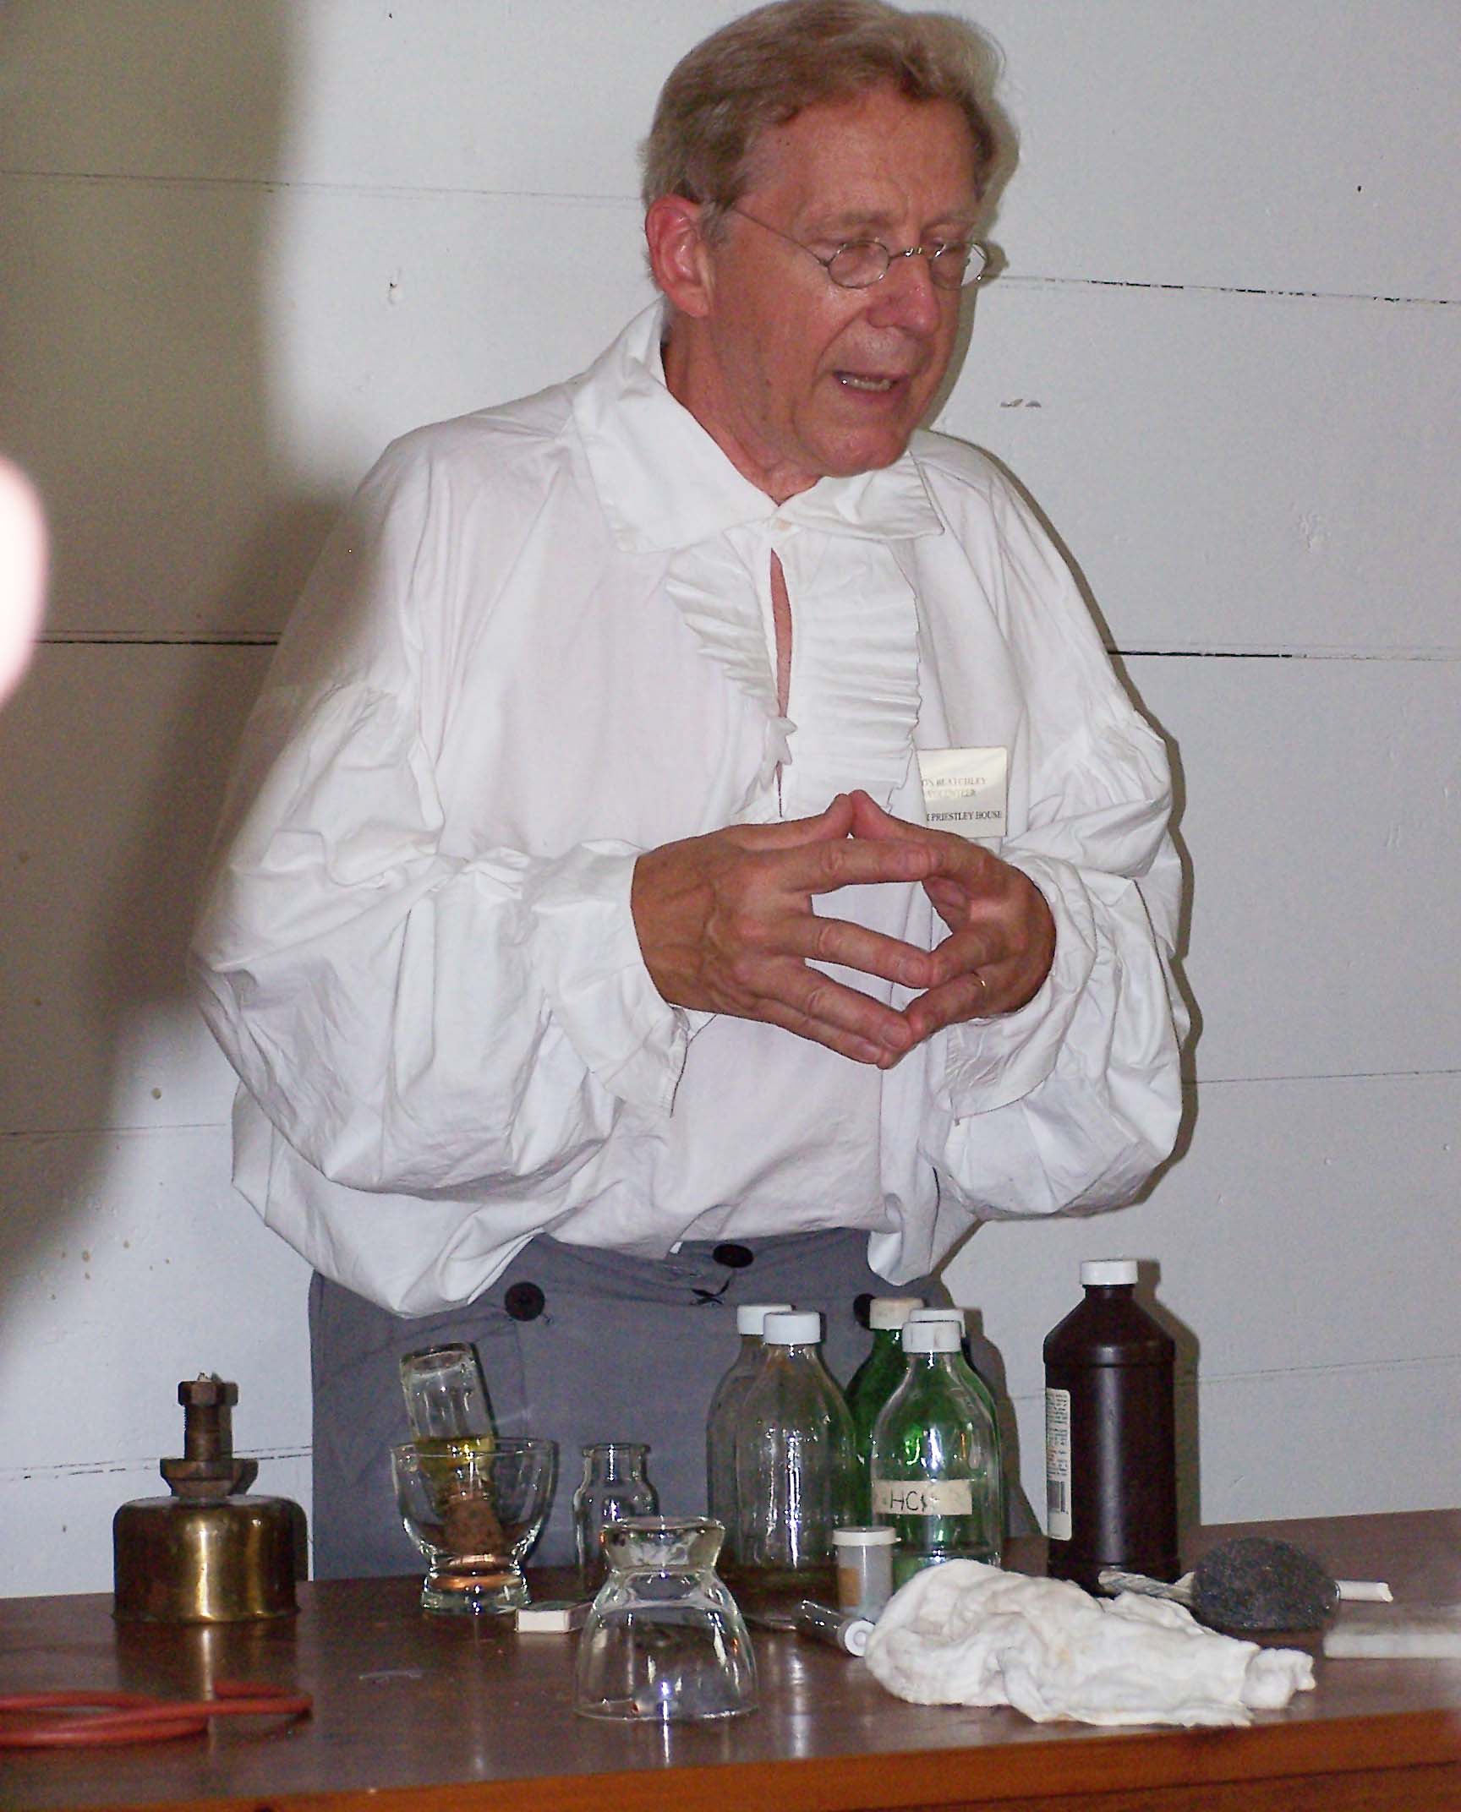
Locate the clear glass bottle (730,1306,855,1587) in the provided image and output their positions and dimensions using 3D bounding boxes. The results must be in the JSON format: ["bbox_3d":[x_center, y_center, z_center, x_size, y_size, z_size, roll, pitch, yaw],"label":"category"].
[{"bbox_3d":[0.034,0.286,3.488,0.067,0.142,0.067,-1,1,0],"label":"clear glass bottle"}]

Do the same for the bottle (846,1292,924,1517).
[{"bbox_3d":[0.091,0.284,3.543,0.067,0.142,0.067,-1,1,0],"label":"bottle"}]

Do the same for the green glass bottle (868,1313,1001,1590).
[{"bbox_3d":[0.106,0.287,3.408,0.068,0.142,0.068,-1,1,0],"label":"green glass bottle"}]

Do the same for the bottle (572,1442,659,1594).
[{"bbox_3d":[-0.060,0.322,3.459,0.045,0.074,0.045,-1,1,0],"label":"bottle"}]

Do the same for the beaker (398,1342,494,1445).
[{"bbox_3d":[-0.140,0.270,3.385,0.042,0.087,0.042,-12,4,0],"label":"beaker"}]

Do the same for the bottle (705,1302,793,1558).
[{"bbox_3d":[0.020,0.285,3.553,0.067,0.141,0.067,-1,1,0],"label":"bottle"}]

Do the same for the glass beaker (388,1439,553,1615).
[{"bbox_3d":[-0.132,0.320,3.389,0.085,0.083,0.085,-1,1,0],"label":"glass beaker"}]

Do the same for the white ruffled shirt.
[{"bbox_3d":[-0.024,-0.053,3.700,0.540,0.570,0.380,-1,1,-23],"label":"white ruffled shirt"}]

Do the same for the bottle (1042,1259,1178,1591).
[{"bbox_3d":[0.199,0.270,3.428,0.070,0.173,0.070,-1,1,0],"label":"bottle"}]

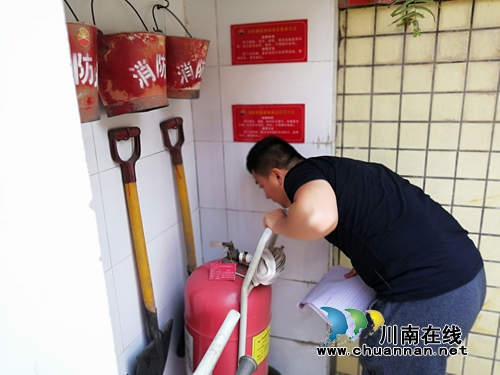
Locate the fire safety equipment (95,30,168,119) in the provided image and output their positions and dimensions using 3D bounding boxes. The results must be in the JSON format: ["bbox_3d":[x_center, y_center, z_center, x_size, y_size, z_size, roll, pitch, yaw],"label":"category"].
[{"bbox_3d":[-0.317,-0.314,1.108,0.205,0.210,0.240,0,15,19],"label":"fire safety equipment"}]

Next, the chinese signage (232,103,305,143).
[{"bbox_3d":[0.072,-0.254,1.567,0.299,0.151,0.010,3,16,18],"label":"chinese signage"}]

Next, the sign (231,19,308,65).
[{"bbox_3d":[0.070,-0.548,1.484,0.298,0.149,0.010,3,16,18],"label":"sign"}]

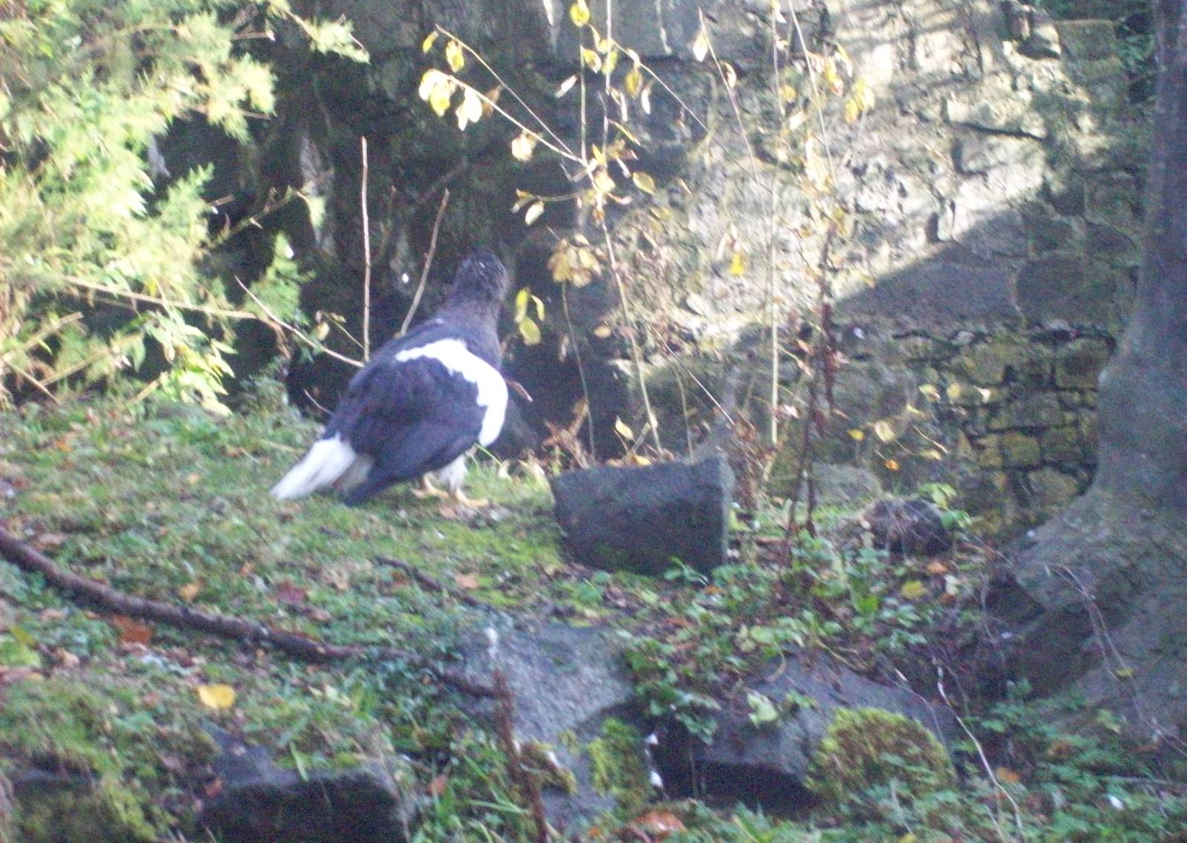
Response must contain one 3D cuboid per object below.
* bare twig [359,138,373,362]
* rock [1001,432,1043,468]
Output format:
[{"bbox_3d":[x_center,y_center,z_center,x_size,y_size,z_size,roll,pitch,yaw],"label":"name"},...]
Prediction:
[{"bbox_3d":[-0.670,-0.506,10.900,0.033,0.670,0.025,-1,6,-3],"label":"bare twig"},{"bbox_3d":[1.329,0.088,11.500,0.135,0.110,0.120,0,6,0],"label":"rock"}]

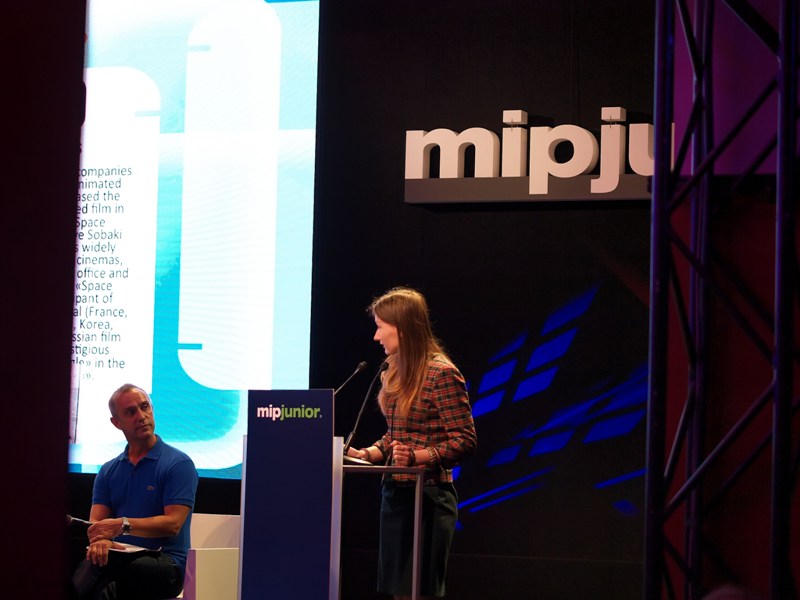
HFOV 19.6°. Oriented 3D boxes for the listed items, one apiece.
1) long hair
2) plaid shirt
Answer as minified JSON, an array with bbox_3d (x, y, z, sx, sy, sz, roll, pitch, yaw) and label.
[{"bbox_3d":[0.031,0.190,8.530,0.290,0.470,0.250,2,-4,-7],"label":"long hair"},{"bbox_3d":[0.091,0.442,8.550,0.310,0.470,0.410,5,-5,-44],"label":"plaid shirt"}]

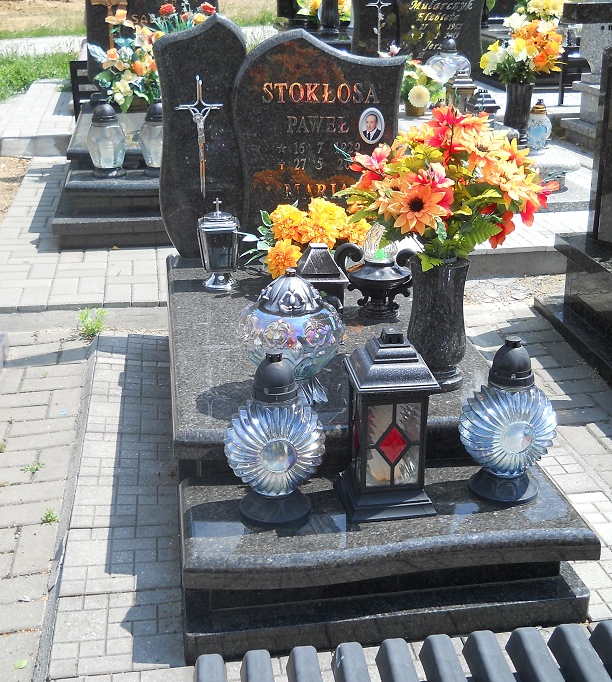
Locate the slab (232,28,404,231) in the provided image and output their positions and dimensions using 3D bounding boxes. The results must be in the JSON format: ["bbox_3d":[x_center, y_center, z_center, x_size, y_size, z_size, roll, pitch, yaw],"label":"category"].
[{"bbox_3d":[0.051,-0.792,3.898,0.690,0.890,0.100,-3,21,-8],"label":"slab"}]

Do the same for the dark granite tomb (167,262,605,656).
[{"bbox_3d":[0.035,0.125,2.749,0.822,0.288,1.980,-3,20,-8],"label":"dark granite tomb"}]

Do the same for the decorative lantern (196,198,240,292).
[{"bbox_3d":[-0.282,-0.313,3.127,0.120,0.287,0.120,-3,20,-8],"label":"decorative lantern"}]

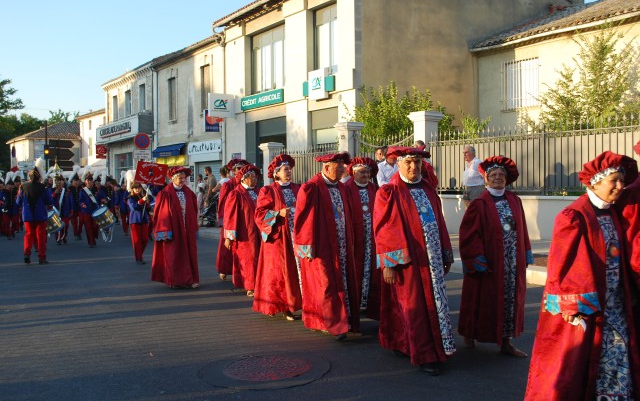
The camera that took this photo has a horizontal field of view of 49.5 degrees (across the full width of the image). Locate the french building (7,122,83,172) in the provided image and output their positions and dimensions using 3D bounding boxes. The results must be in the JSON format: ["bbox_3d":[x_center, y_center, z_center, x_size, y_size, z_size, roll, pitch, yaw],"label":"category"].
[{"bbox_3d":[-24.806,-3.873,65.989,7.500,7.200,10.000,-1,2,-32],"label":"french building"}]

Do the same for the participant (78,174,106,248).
[{"bbox_3d":[-5.308,0.180,16.013,0.580,1.788,0.480,-1,2,-28],"label":"participant"}]

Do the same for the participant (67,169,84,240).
[{"bbox_3d":[-6.333,0.073,18.013,0.520,1.908,0.420,-1,2,-28],"label":"participant"}]

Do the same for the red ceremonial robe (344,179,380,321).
[{"bbox_3d":[0.472,0.481,7.606,0.580,1.444,0.440,-1,2,-20],"label":"red ceremonial robe"}]

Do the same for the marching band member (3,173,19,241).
[{"bbox_3d":[-8.023,0.150,18.000,0.500,1.720,0.420,-1,2,-28],"label":"marching band member"}]

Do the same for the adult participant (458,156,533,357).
[{"bbox_3d":[1.504,0.471,5.950,0.630,1.680,0.500,-1,2,-16],"label":"adult participant"}]

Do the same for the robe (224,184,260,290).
[{"bbox_3d":[-1.041,0.478,9.256,0.540,1.383,0.420,-2,2,-40],"label":"robe"}]

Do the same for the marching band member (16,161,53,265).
[{"bbox_3d":[-5.345,0.215,13.000,0.620,1.950,0.480,-2,2,-27],"label":"marching band member"}]

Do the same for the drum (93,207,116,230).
[{"bbox_3d":[-4.939,0.401,15.900,0.420,0.380,0.420,-29,19,0],"label":"drum"}]

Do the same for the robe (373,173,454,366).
[{"bbox_3d":[0.745,0.518,5.560,0.630,1.482,0.480,-1,2,-30],"label":"robe"}]

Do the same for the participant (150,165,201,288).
[{"bbox_3d":[-2.060,0.358,9.900,0.700,1.700,0.500,-1,2,-31],"label":"participant"}]

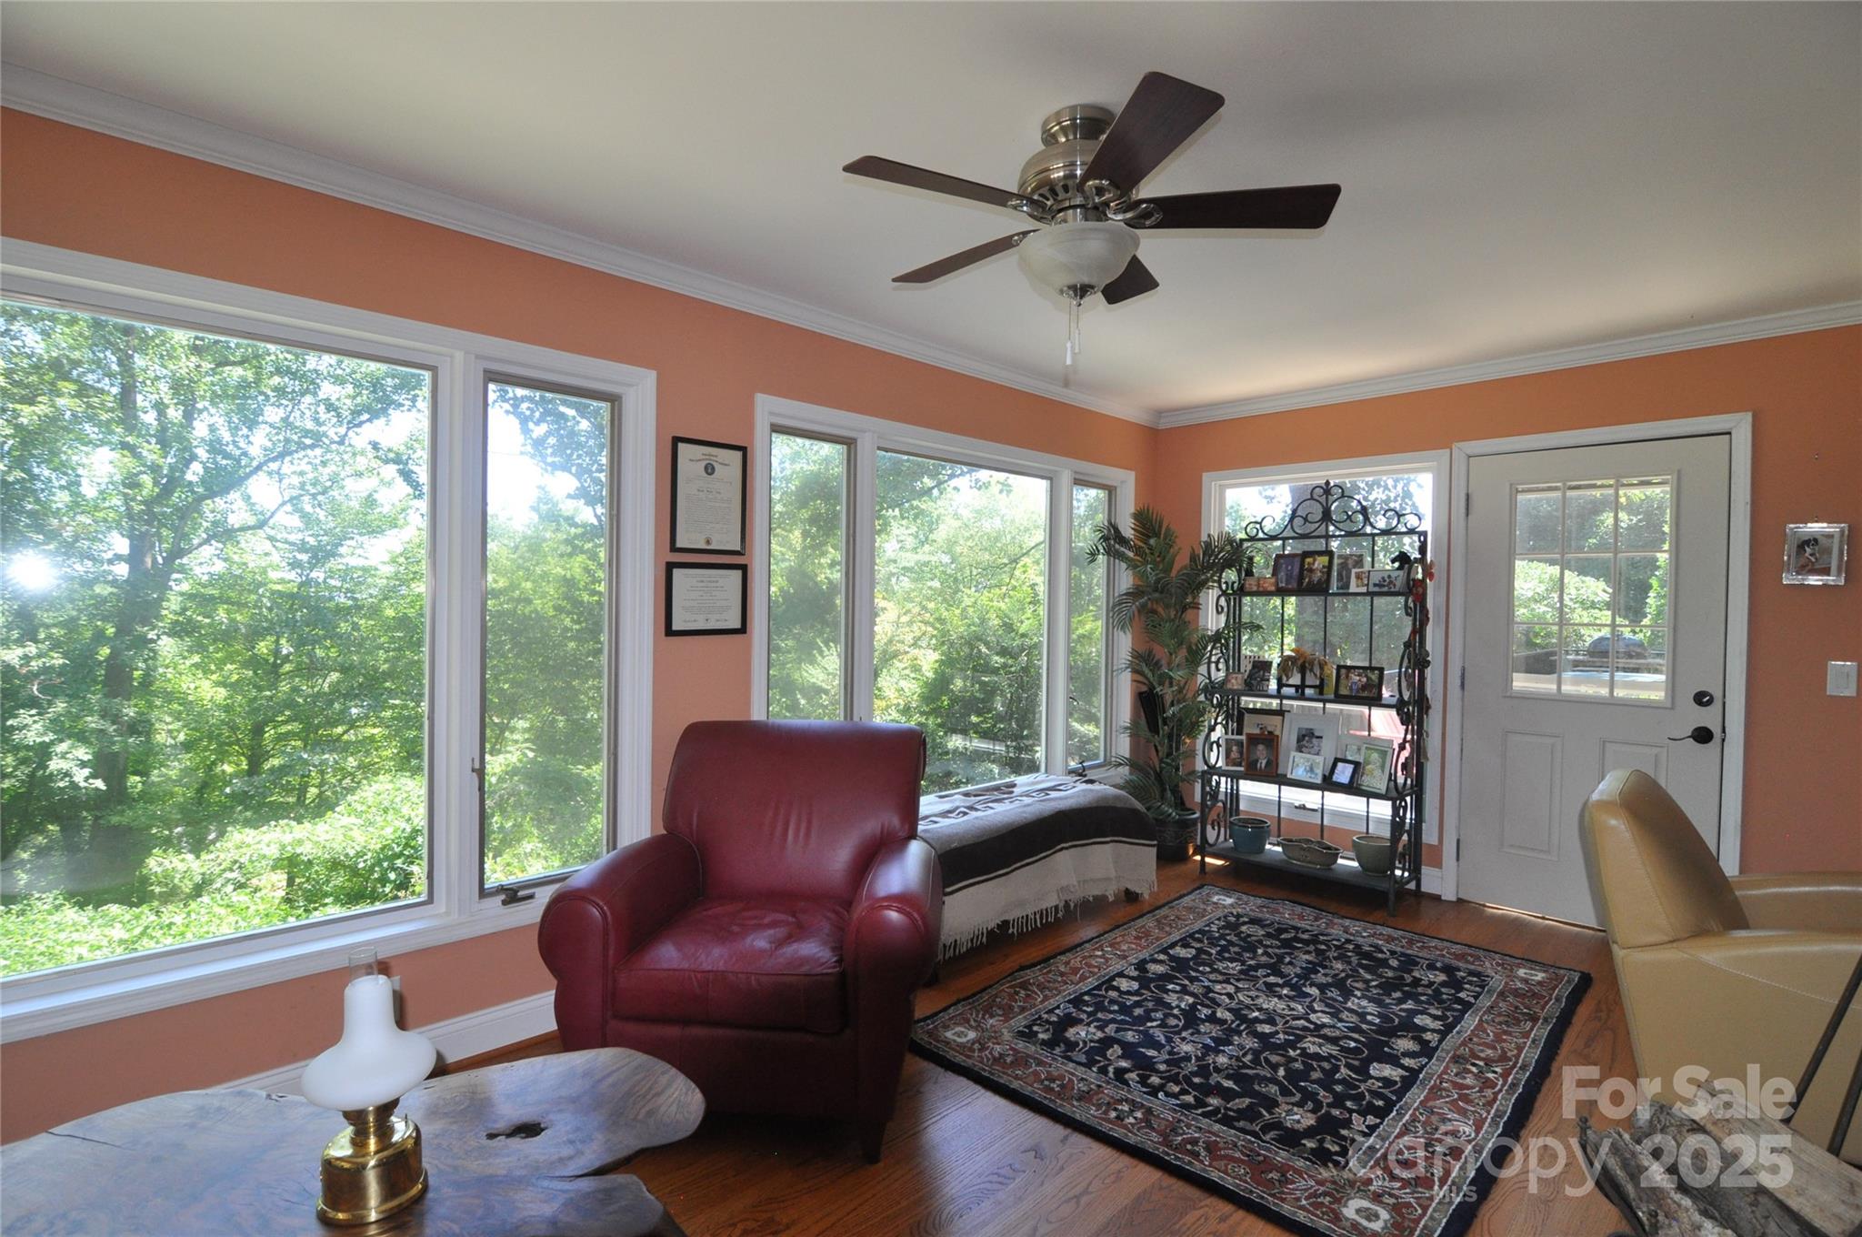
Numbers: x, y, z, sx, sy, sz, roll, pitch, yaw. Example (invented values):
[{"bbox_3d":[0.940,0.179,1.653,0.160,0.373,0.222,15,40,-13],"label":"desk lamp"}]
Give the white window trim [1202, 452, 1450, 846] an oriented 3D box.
[{"bbox_3d":[1.951,0.126,4.246,0.090,1.865,1.250,0,1,-43],"label":"white window trim"}]

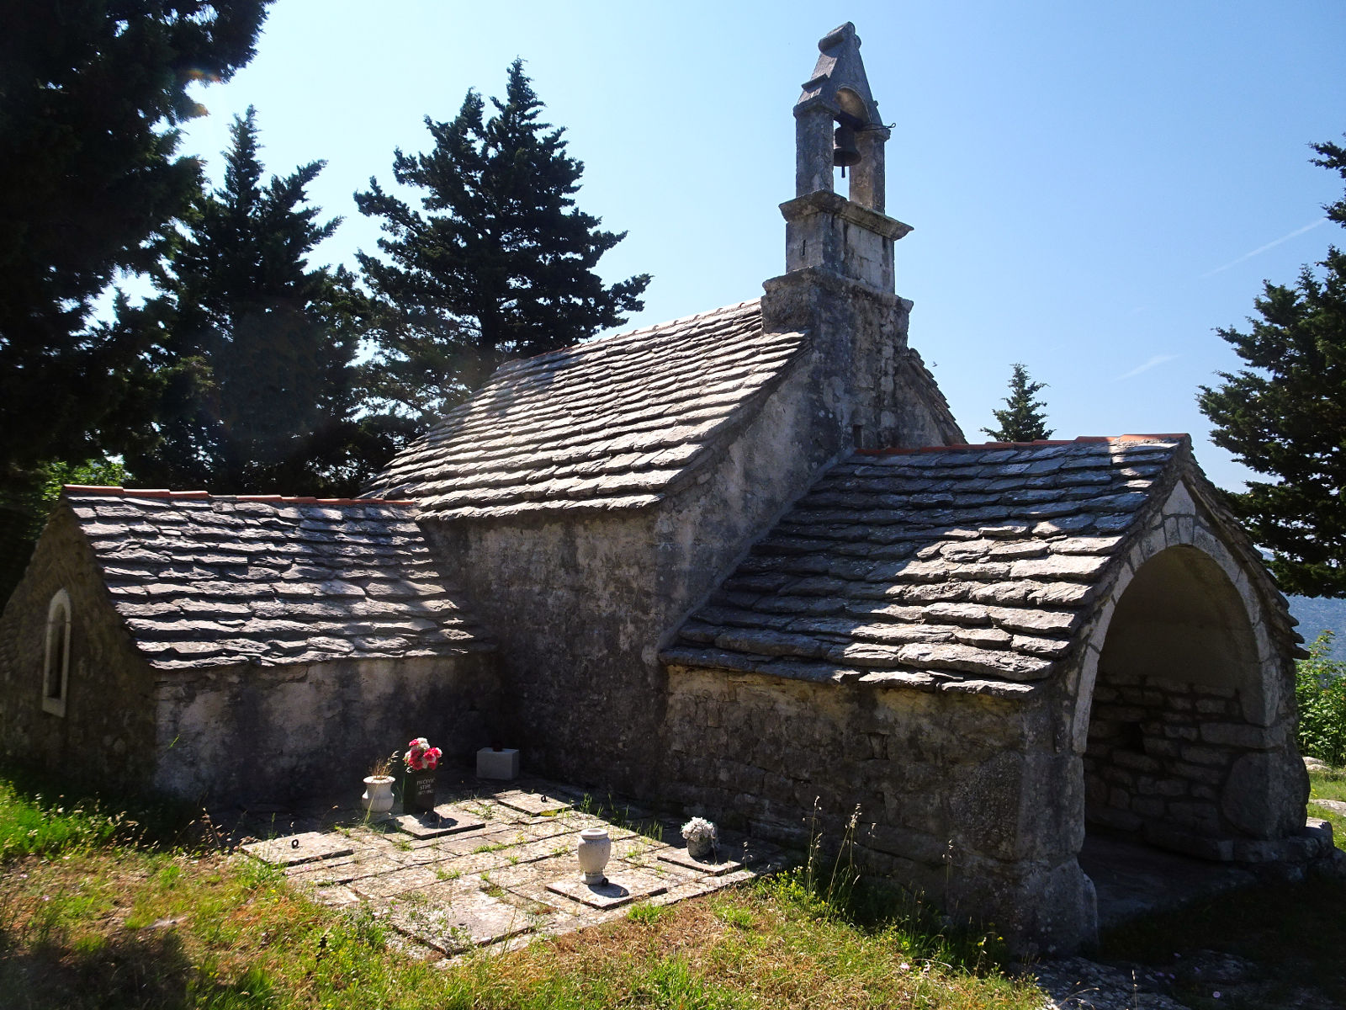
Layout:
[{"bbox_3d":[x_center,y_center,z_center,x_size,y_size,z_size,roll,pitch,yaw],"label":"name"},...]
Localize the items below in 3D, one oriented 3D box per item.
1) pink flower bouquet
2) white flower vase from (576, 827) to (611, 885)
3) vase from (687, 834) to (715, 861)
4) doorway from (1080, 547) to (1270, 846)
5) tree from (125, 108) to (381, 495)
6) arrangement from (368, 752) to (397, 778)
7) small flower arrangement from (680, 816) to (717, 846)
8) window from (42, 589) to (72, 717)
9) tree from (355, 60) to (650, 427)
[{"bbox_3d":[-1.659,1.656,6.200,0.250,0.225,0.220,0,-3,0],"label":"pink flower bouquet"},{"bbox_3d":[-0.419,1.853,4.930,0.172,0.275,0.172,0,-3,0],"label":"white flower vase"},{"bbox_3d":[0.164,1.977,5.400,0.160,0.145,0.160,0,-3,0],"label":"vase"},{"bbox_3d":[3.052,1.270,5.871,2.100,2.030,0.400,2,-4,-33],"label":"doorway"},{"bbox_3d":[-7.013,-2.039,15.255,4.400,9.050,4.400,0,-3,0],"label":"tree"},{"bbox_3d":[-1.910,1.709,6.130,0.190,0.170,0.150,0,-3,0],"label":"arrangement"},{"bbox_3d":[0.152,1.889,5.400,0.210,0.175,0.200,0,-3,0],"label":"small flower arrangement"},{"bbox_3d":[-4.789,1.162,7.373,0.460,0.990,0.160,-2,-4,39],"label":"window"},{"bbox_3d":[-3.006,-2.637,16.218,5.200,10.410,5.200,0,-3,0],"label":"tree"}]

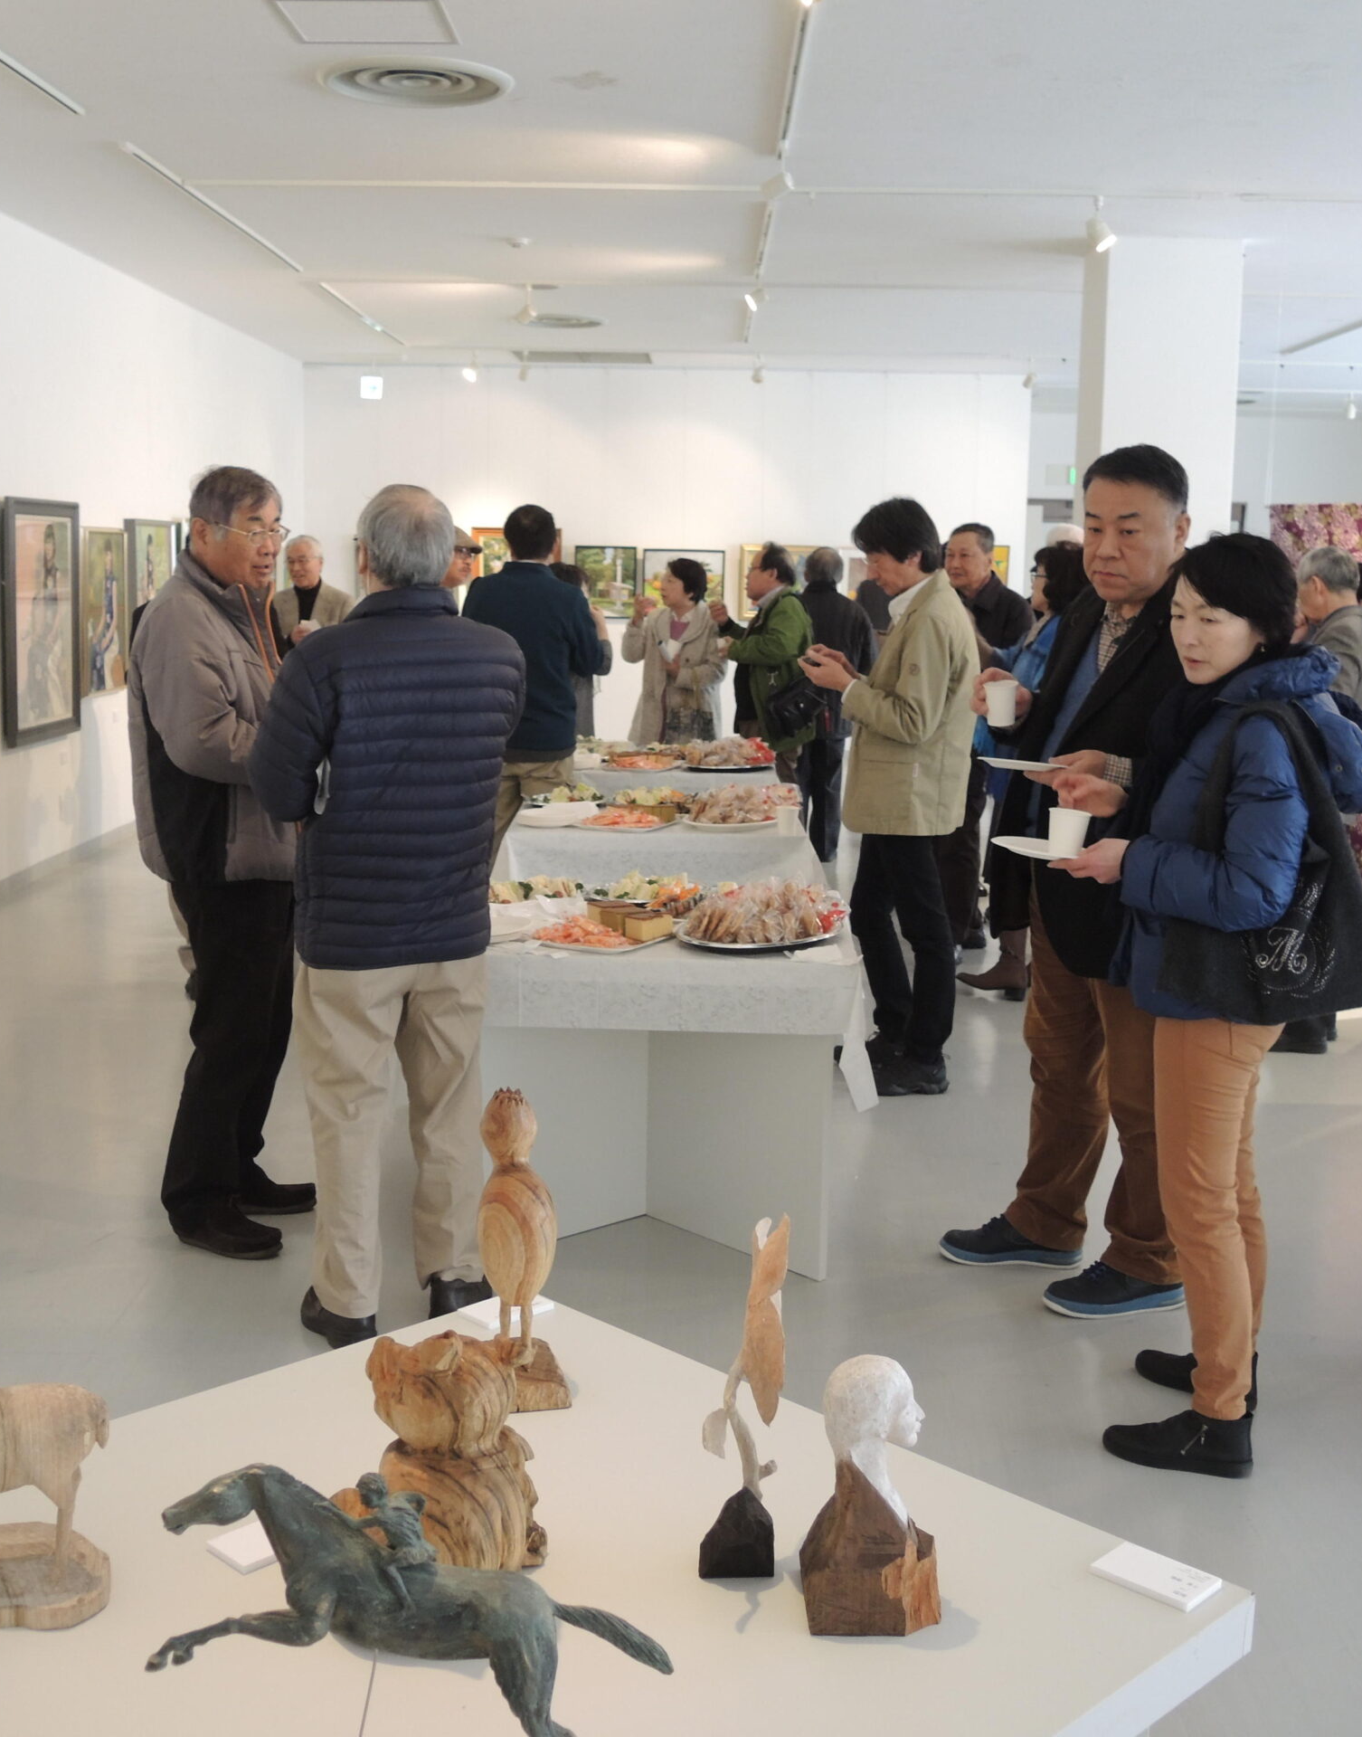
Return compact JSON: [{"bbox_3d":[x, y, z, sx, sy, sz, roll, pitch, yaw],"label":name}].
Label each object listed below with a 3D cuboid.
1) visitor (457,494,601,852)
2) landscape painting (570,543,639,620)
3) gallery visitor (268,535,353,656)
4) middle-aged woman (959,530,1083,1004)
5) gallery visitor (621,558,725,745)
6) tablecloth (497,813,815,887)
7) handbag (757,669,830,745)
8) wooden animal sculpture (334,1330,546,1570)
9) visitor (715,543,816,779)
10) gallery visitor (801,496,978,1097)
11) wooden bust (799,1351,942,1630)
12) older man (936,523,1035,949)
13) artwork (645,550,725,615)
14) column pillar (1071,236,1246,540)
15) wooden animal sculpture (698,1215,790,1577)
[{"bbox_3d":[-0.534,-0.432,6.678,0.500,1.716,0.360,3,10,15],"label":"visitor"},{"bbox_3d":[-0.612,-2.347,15.369,0.522,0.588,0.040,0,11,0],"label":"landscape painting"},{"bbox_3d":[-1.787,-0.808,9.106,0.500,1.612,0.370,1,10,5],"label":"gallery visitor"},{"bbox_3d":[1.224,-0.340,6.557,0.440,1.571,0.450,0,10,0],"label":"middle-aged woman"},{"bbox_3d":[-0.035,-0.645,8.561,0.480,1.526,0.380,5,11,27],"label":"gallery visitor"},{"bbox_3d":[-0.065,0.180,6.083,0.890,0.710,0.890,0,9,0],"label":"tablecloth"},{"bbox_3d":[0.496,-0.692,8.095,0.290,0.240,0.140,-18,9,-5],"label":"handbag"},{"bbox_3d":[-0.197,0.479,1.552,0.170,0.207,0.130,2,9,6],"label":"wooden animal sculpture"},{"bbox_3d":[0.364,-0.617,8.205,0.440,1.595,0.500,2,9,7],"label":"visitor"},{"bbox_3d":[0.579,-0.216,5.436,0.470,1.694,0.460,-1,10,-5],"label":"gallery visitor"},{"bbox_3d":[0.154,0.488,1.506,0.115,0.210,0.125,0,9,-4],"label":"wooden bust"},{"bbox_3d":[1.095,-0.483,7.203,0.500,1.670,0.330,7,12,36],"label":"older man"},{"bbox_3d":[0.031,-2.349,15.364,0.677,0.528,0.040,0,11,0],"label":"artwork"},{"bbox_3d":[2.371,-1.574,9.534,0.640,3.020,0.650,0,10,0],"label":"column pillar"},{"bbox_3d":[0.051,0.436,1.570,0.073,0.300,0.075,0,10,0],"label":"wooden animal sculpture"}]

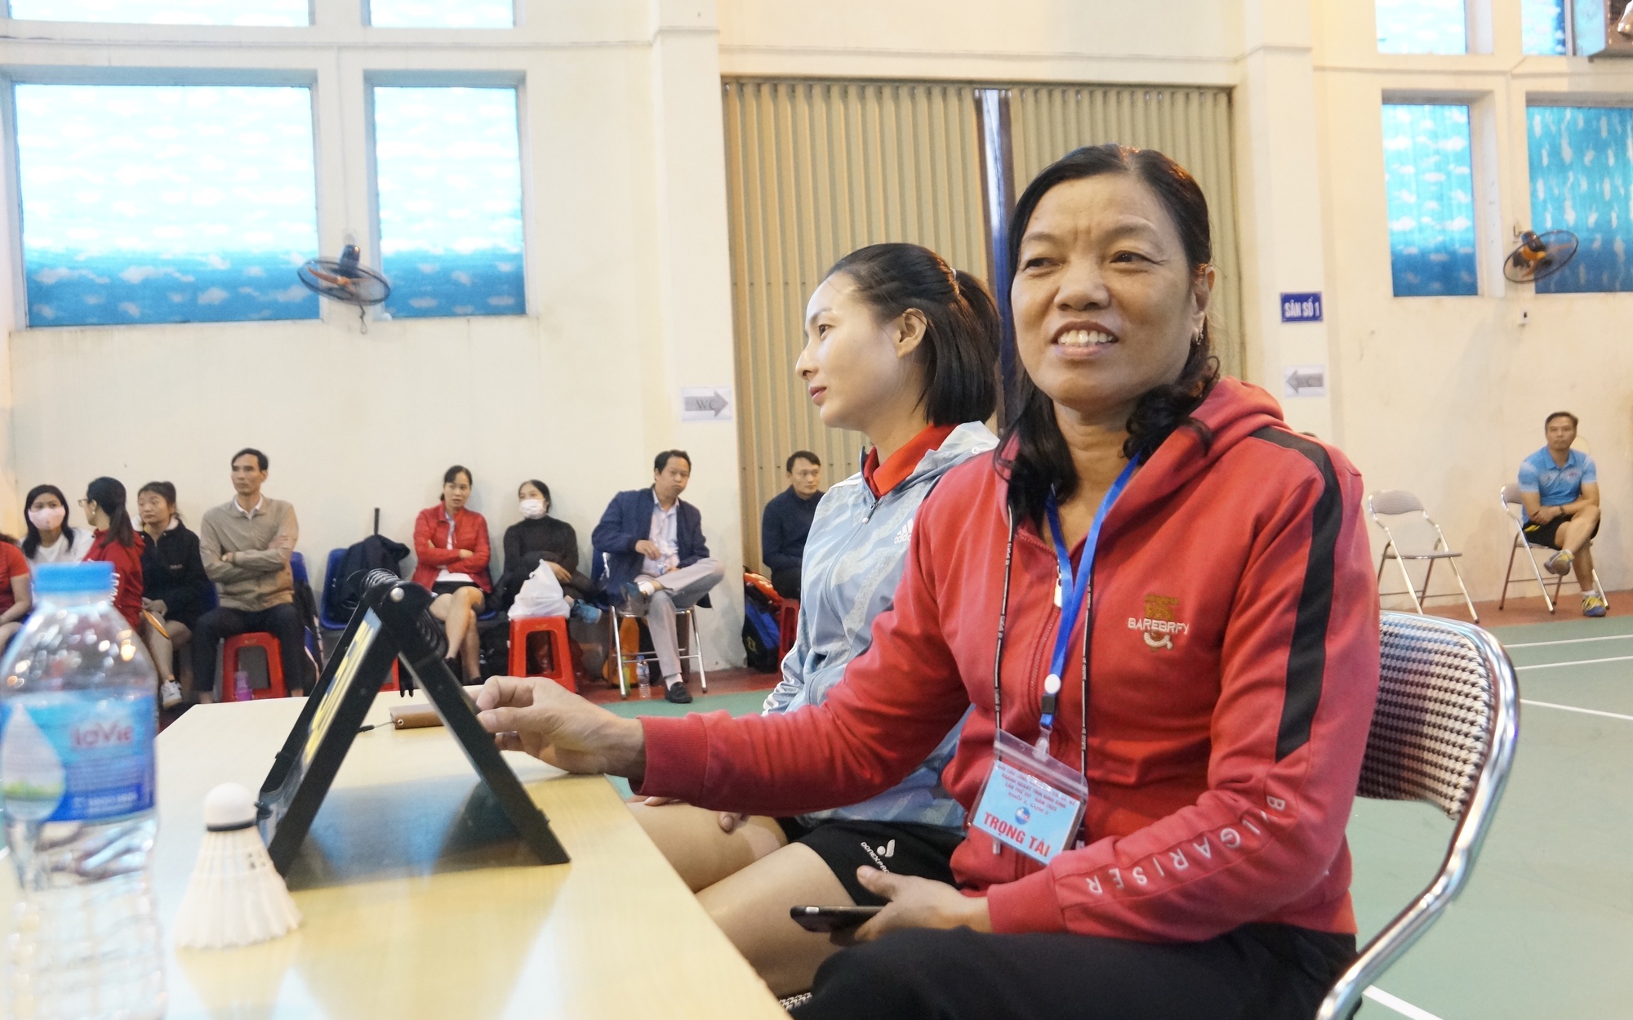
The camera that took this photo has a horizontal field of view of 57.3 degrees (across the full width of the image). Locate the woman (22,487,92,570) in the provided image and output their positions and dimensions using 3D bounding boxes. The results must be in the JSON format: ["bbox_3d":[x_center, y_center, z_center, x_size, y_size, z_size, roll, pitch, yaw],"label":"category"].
[{"bbox_3d":[-3.920,0.500,7.738,0.480,1.280,0.680,-3,0,-19],"label":"woman"}]

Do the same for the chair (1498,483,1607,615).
[{"bbox_3d":[4.756,0.233,9.674,0.450,0.820,0.500,-3,0,-14],"label":"chair"}]

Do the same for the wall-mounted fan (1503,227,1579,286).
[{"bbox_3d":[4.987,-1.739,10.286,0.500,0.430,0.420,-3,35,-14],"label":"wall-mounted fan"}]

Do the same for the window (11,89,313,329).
[{"bbox_3d":[-3.771,-1.780,8.736,1.610,1.400,0.100,-3,0,-14],"label":"window"}]

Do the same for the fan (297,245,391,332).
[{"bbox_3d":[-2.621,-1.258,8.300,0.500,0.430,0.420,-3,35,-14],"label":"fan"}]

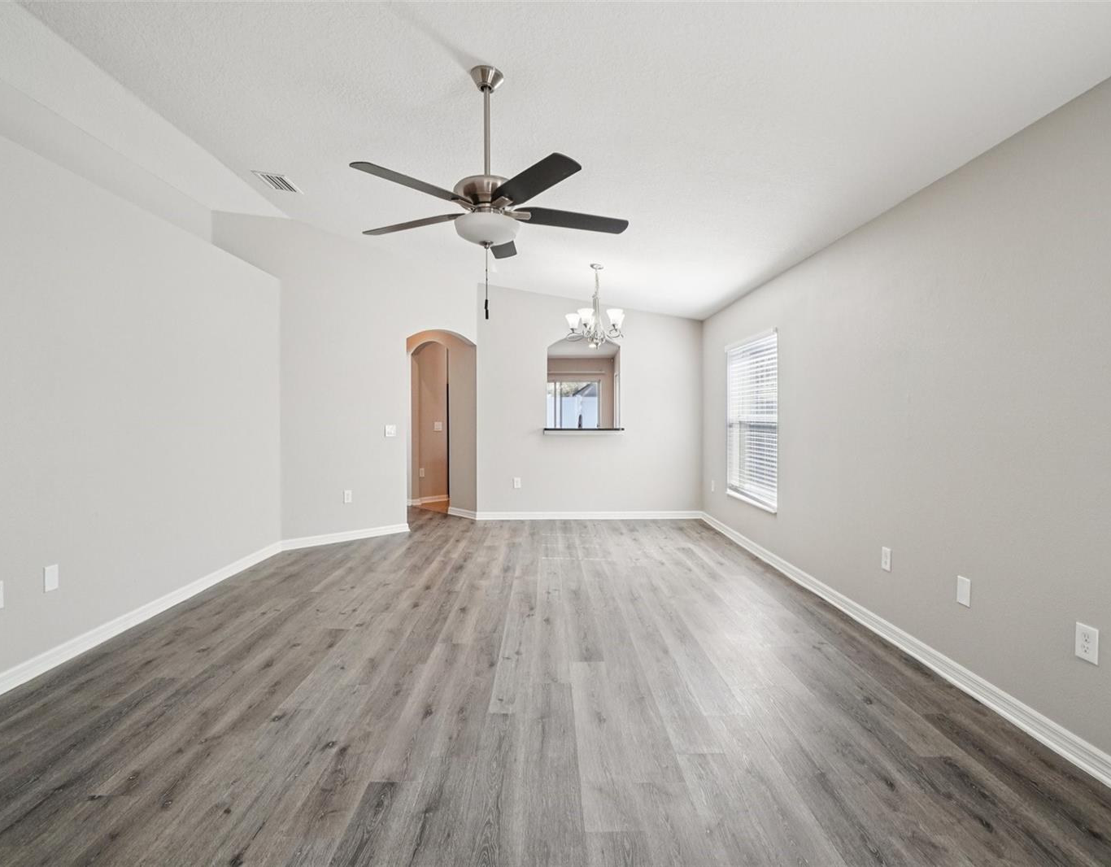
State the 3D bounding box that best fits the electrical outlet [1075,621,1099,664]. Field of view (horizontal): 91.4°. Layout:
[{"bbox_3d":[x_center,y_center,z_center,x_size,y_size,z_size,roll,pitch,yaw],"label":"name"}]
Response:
[{"bbox_3d":[1.889,0.749,1.931,0.010,0.119,0.077,0,2,-1],"label":"electrical outlet"}]

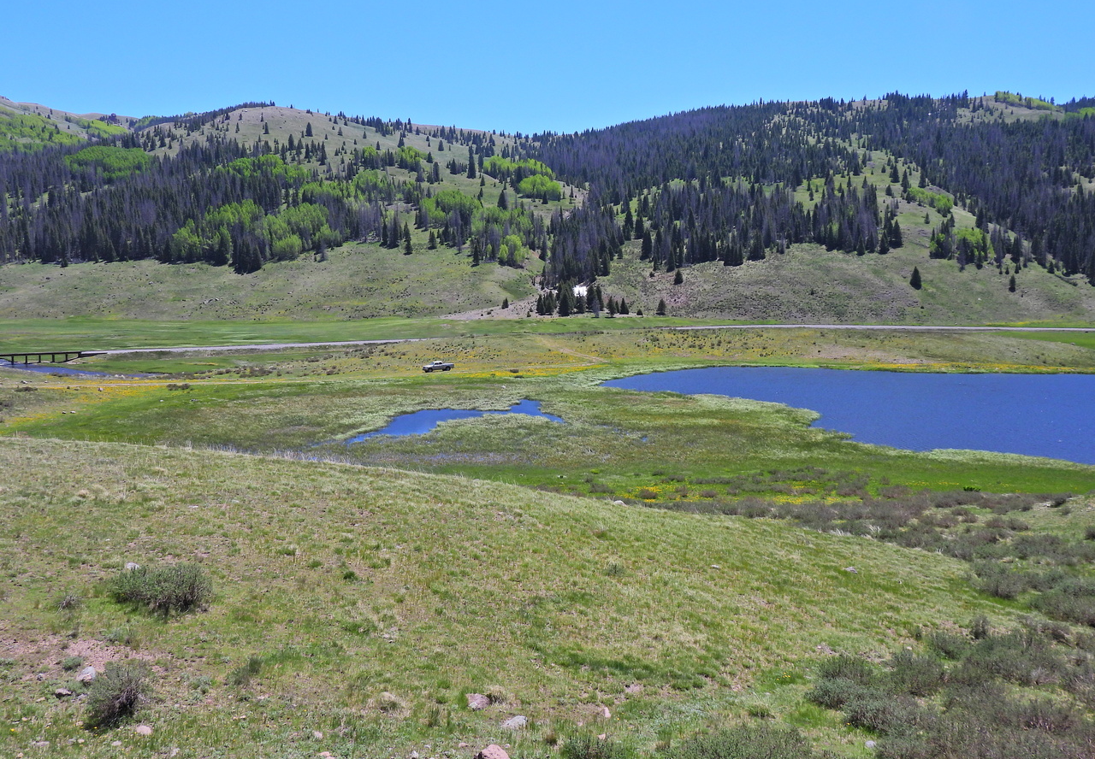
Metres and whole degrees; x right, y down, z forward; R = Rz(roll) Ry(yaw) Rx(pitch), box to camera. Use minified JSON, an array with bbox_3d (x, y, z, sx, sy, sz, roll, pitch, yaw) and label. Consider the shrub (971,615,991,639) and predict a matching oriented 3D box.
[{"bbox_3d":[8.100,4.630,19.500,0.390,0.450,0.380,0,5,0],"label":"shrub"}]

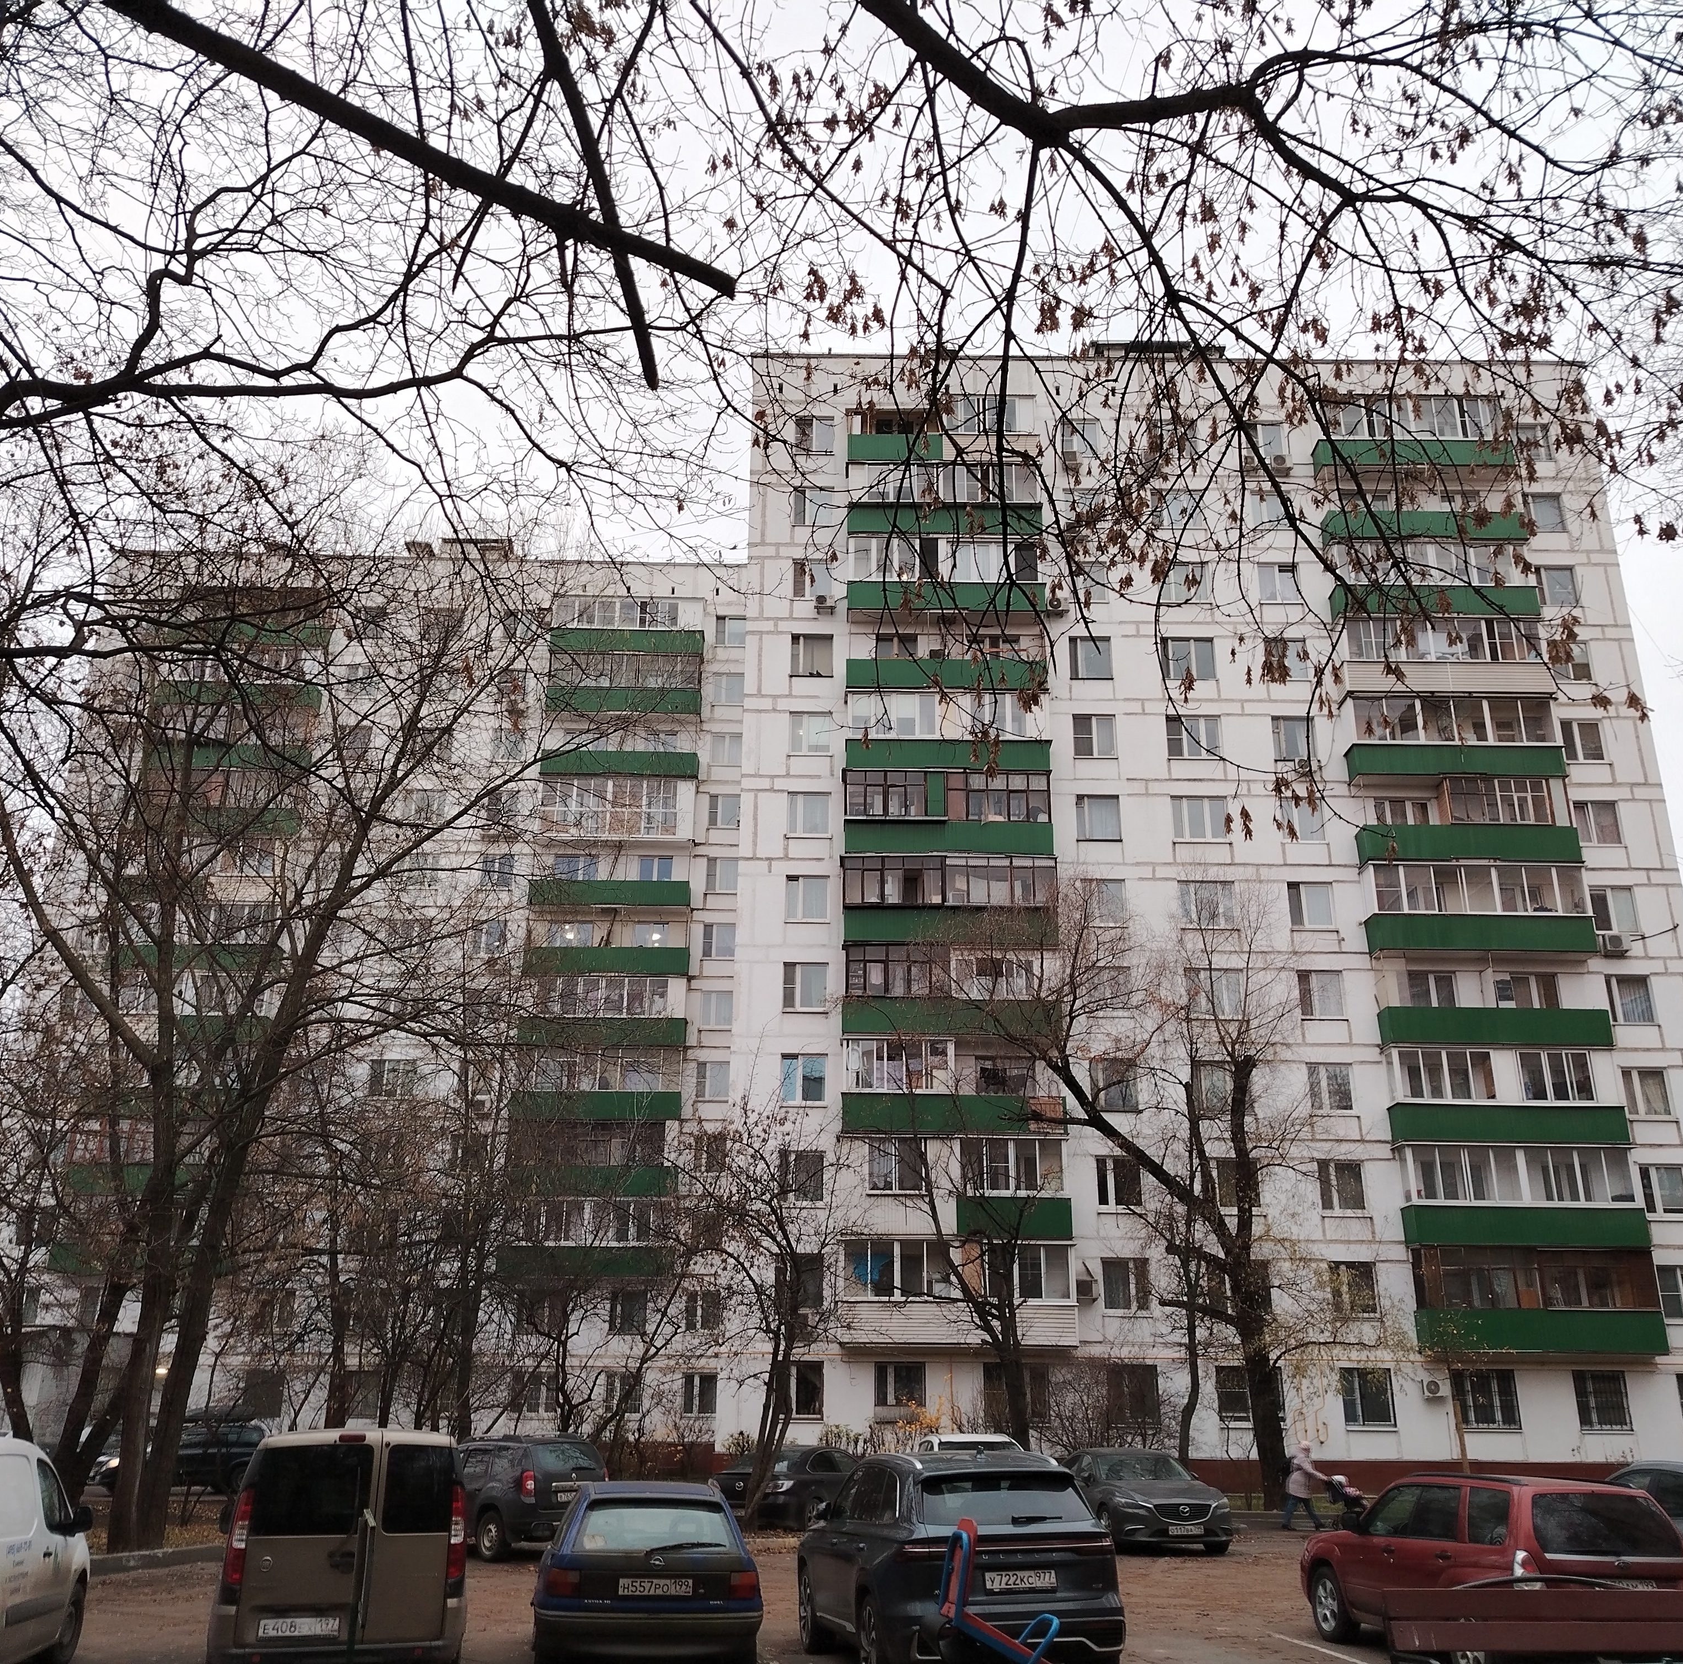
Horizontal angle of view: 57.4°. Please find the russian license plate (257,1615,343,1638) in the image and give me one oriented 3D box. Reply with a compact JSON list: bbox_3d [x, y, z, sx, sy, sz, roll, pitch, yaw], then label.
[{"bbox_3d":[-3.717,5.462,10.552,0.525,0.115,0.020,8,-22,-17],"label":"russian license plate"}]

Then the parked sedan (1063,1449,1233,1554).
[{"bbox_3d":[4.693,10.873,25.058,1.840,1.450,4.850,4,-21,-10],"label":"parked sedan"}]

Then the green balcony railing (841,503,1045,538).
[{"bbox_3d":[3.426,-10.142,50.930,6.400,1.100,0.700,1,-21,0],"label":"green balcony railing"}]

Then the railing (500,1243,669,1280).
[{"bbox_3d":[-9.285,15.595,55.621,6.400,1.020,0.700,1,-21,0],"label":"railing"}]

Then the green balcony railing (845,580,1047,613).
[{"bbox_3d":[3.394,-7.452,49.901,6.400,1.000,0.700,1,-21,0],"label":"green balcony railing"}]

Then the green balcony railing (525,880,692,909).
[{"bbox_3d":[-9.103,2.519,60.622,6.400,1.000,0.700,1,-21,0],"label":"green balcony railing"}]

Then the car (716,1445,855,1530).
[{"bbox_3d":[-0.437,12.494,29.269,1.800,1.450,4.700,-14,-25,34],"label":"car"}]

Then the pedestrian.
[{"bbox_3d":[9.293,13.176,31.011,0.780,1.650,0.550,1,-21,0],"label":"pedestrian"}]

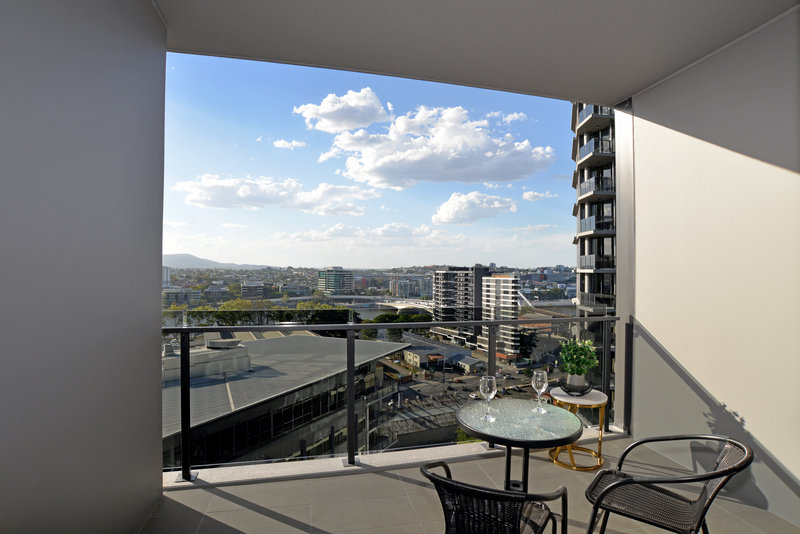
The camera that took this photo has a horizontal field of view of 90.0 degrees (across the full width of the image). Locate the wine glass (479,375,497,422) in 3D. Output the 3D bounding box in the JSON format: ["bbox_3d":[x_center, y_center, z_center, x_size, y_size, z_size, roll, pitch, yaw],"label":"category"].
[{"bbox_3d":[0.465,0.686,2.097,0.089,0.216,0.089,0,0,0],"label":"wine glass"}]

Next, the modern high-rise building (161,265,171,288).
[{"bbox_3d":[-535.629,25.970,909.895,26.000,50.000,26.000,0,0,-18],"label":"modern high-rise building"}]

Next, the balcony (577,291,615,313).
[{"bbox_3d":[17.000,2.945,33.287,3.400,1.420,2.800,0,0,-9],"label":"balcony"}]

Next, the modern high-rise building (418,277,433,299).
[{"bbox_3d":[41.727,33.249,629.861,24.000,34.000,22.000,0,0,12],"label":"modern high-rise building"}]

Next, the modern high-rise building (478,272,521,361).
[{"bbox_3d":[62.400,28.562,243.378,12.000,50.000,23.000,0,0,-44],"label":"modern high-rise building"}]

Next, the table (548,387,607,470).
[{"bbox_3d":[1.364,1.241,3.096,0.420,0.485,0.420,0,0,0],"label":"table"}]

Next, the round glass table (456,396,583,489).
[{"bbox_3d":[0.633,1.134,2.107,0.585,0.690,0.585,0,0,0],"label":"round glass table"}]

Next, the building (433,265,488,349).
[{"bbox_3d":[43.200,25.221,279.893,17.000,52.000,49.000,0,0,-29],"label":"building"}]

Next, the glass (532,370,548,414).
[{"bbox_3d":[0.780,0.688,2.225,0.087,0.214,0.087,0,0,0],"label":"glass"}]

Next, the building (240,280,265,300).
[{"bbox_3d":[-224.881,34.661,609.855,34.000,29.000,26.000,0,0,-6],"label":"building"}]

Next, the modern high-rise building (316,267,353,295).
[{"bbox_3d":[-110.372,23.510,689.904,50.000,47.000,32.000,0,0,-27],"label":"modern high-rise building"}]

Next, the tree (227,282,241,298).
[{"bbox_3d":[-237.203,34.987,569.853,18.000,21.000,18.000,0,0,0],"label":"tree"}]

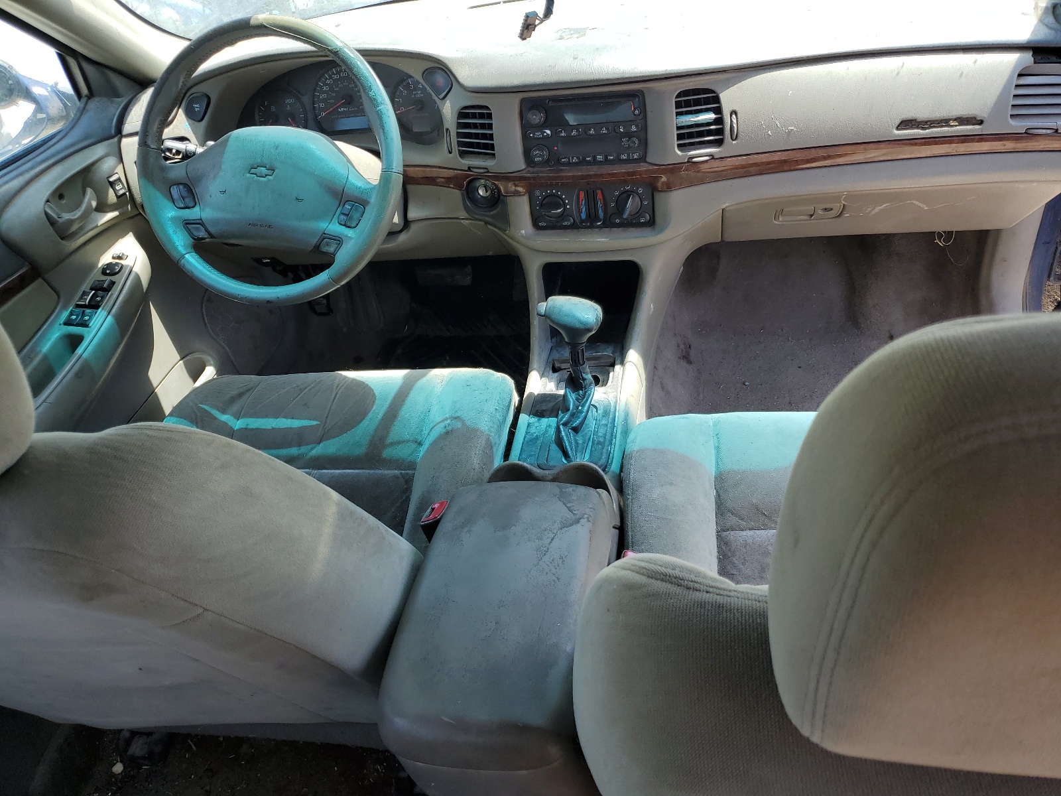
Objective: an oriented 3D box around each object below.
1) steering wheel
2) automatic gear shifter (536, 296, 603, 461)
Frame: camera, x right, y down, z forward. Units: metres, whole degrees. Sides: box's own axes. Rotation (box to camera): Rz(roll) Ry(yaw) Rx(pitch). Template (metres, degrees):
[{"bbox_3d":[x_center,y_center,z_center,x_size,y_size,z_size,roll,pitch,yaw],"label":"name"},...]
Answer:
[{"bbox_3d":[-0.353,-0.319,1.105,0.385,0.385,0.100,5,7,10],"label":"steering wheel"},{"bbox_3d":[0.058,-0.029,1.070,0.088,0.178,0.120,0,32,11],"label":"automatic gear shifter"}]

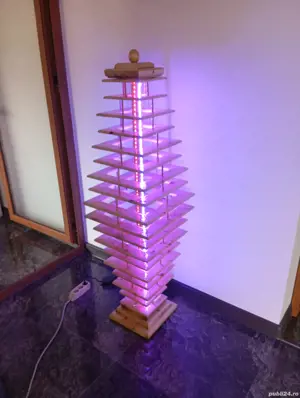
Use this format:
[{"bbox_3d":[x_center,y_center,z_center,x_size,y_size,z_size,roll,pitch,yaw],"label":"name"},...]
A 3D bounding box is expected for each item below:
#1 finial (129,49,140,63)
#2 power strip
[{"bbox_3d":[-0.064,-0.590,1.335,0.043,0.052,0.043,-1,23,1],"label":"finial"},{"bbox_3d":[-0.444,0.582,2.044,0.048,0.040,0.153,13,27,30],"label":"power strip"}]

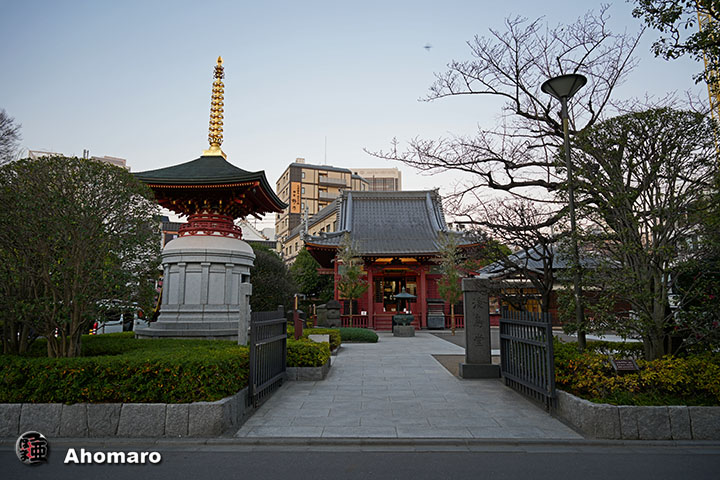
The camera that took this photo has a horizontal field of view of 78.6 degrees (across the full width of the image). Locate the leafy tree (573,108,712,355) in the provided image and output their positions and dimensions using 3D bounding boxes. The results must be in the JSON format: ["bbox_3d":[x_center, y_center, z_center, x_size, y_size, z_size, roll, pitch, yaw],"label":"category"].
[{"bbox_3d":[4.525,0.003,6.977,2.500,4.530,2.500,0,-8,0],"label":"leafy tree"}]

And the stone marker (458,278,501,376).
[{"bbox_3d":[2.421,1.769,8.990,0.770,2.000,0.400,0,-8,0],"label":"stone marker"}]

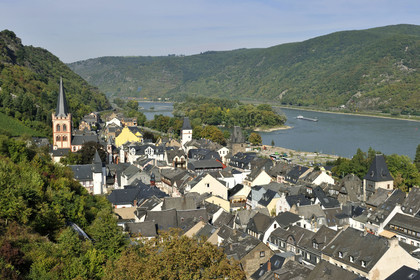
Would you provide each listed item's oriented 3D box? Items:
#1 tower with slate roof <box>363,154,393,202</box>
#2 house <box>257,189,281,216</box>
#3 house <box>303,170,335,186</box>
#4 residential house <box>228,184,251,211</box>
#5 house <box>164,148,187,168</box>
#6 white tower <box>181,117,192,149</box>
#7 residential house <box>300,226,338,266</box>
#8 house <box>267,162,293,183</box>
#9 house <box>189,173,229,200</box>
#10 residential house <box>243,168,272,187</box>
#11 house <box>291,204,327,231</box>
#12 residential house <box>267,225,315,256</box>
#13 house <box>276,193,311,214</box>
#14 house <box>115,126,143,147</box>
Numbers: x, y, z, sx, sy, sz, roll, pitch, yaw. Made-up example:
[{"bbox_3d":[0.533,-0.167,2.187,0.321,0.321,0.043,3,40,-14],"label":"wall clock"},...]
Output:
[{"bbox_3d":[66.121,15.253,205.404,9.300,18.300,6.500,-3,6,-28],"label":"tower with slate roof"},{"bbox_3d":[21.423,22.222,179.954,8.000,9.300,6.200,-3,6,-28],"label":"house"},{"bbox_3d":[45.615,17.798,220.718,11.000,10.300,8.000,-3,6,-28],"label":"house"},{"bbox_3d":[10.200,21.090,190.250,7.800,11.000,8.500,-1,5,-15],"label":"residential house"},{"bbox_3d":[-19.200,11.930,278.480,11.000,13.000,9.500,-2,6,-23],"label":"house"},{"bbox_3d":[-14.955,-2.195,341.358,6.500,27.000,6.500,-1,6,-11],"label":"white tower"},{"bbox_3d":[28.600,26.630,124.880,11.000,12.000,7.200,-3,6,-30],"label":"residential house"},{"bbox_3d":[33.404,15.726,238.602,9.000,11.000,14.000,-3,6,-28],"label":"house"},{"bbox_3d":[-0.849,18.526,202.705,13.300,12.300,8.000,-2,6,-16],"label":"house"},{"bbox_3d":[19.000,17.850,219.870,10.500,12.000,11.000,-3,6,-30],"label":"residential house"},{"bbox_3d":[30.638,24.186,160.051,9.300,9.200,7.500,-3,6,-28],"label":"house"},{"bbox_3d":[22.100,26.940,132.340,9.000,10.000,13.000,-3,6,-30],"label":"residential house"},{"bbox_3d":[28.000,22.750,172.220,9.500,11.000,7.500,-2,6,-20],"label":"house"},{"bbox_3d":[-56.000,-1.930,363.360,16.000,17.000,15.000,1,5,12],"label":"house"}]

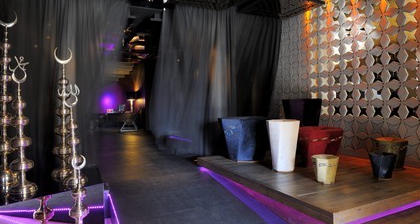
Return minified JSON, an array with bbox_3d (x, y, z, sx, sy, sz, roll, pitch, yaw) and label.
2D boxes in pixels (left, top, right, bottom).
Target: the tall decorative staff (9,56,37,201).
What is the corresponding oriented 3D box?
[{"bbox_3d":[-1.837,0.121,2.746,0.277,1.322,0.257,-2,2,-34],"label":"tall decorative staff"}]

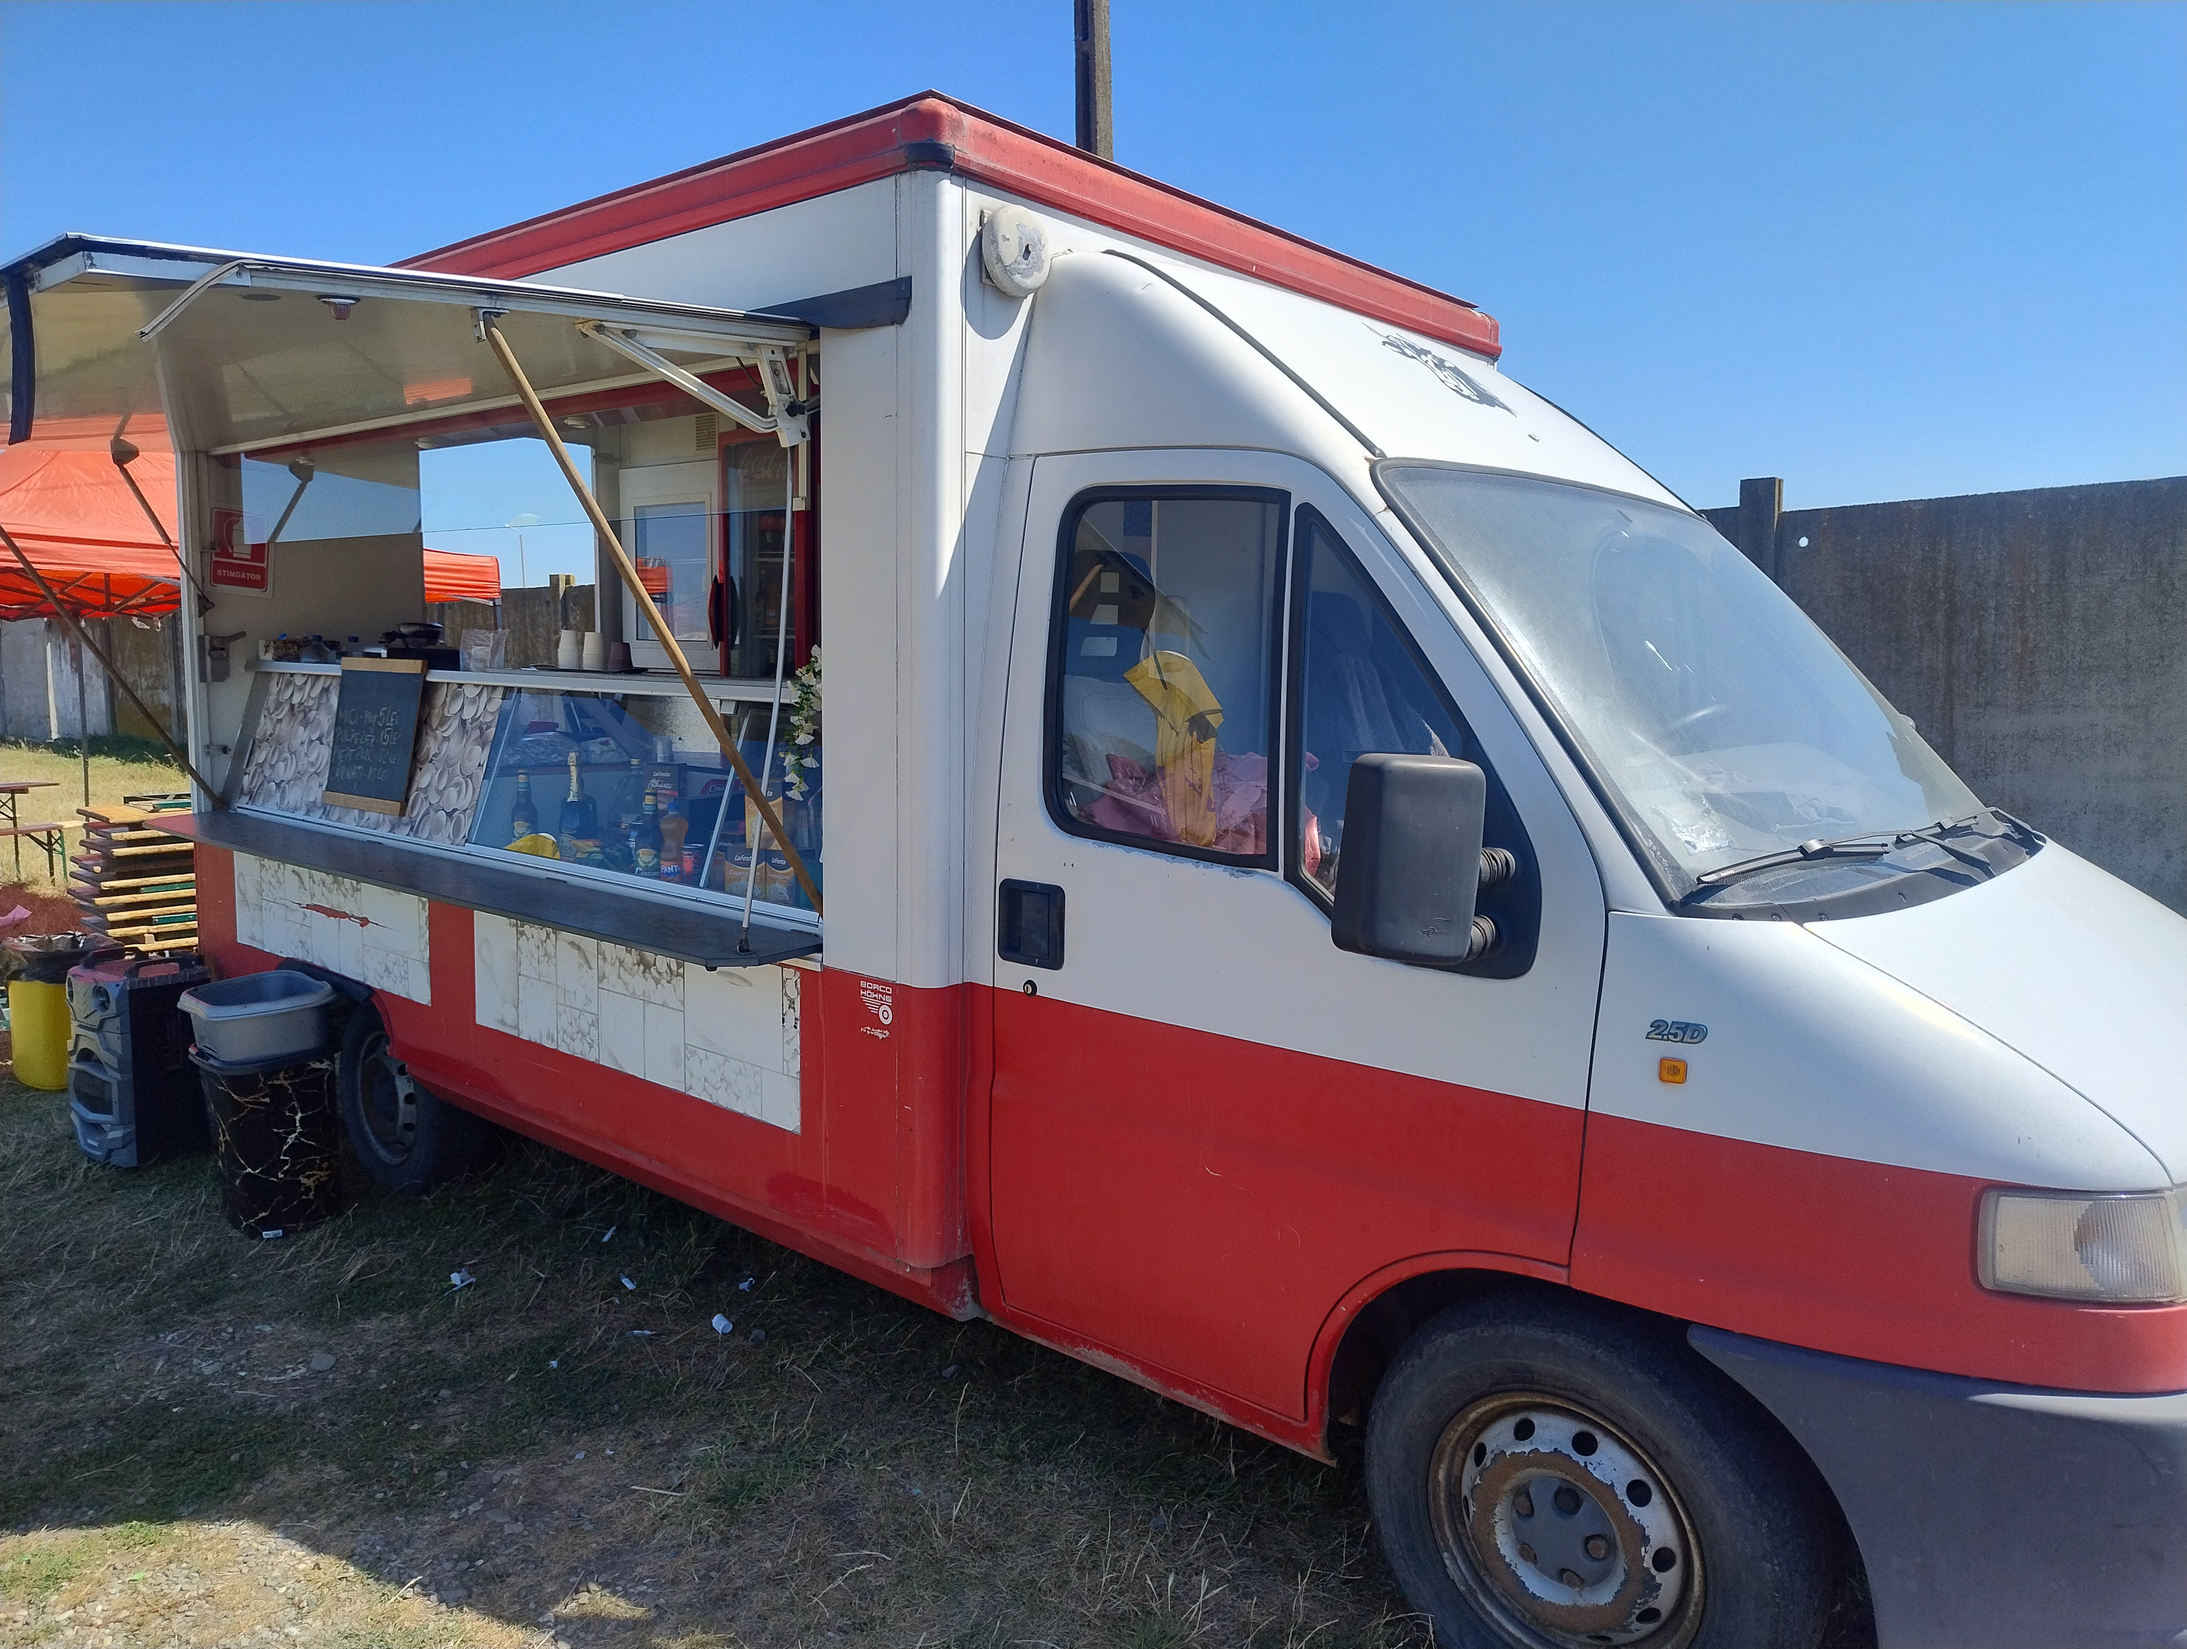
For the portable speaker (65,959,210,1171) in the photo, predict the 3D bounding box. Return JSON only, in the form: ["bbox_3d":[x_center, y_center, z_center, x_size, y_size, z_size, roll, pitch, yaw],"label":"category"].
[{"bbox_3d":[-3.373,0.825,5.408,0.360,0.690,0.320,4,7,43],"label":"portable speaker"}]

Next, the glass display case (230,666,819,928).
[{"bbox_3d":[-1.576,-0.179,4.272,3.131,0.490,0.455,7,9,40],"label":"glass display case"}]

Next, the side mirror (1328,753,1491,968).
[{"bbox_3d":[0.451,0.048,2.134,0.180,0.280,0.125,-1,7,-20],"label":"side mirror"}]

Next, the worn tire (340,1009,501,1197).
[{"bbox_3d":[-2.190,0.869,4.914,0.680,0.680,0.200,7,9,40],"label":"worn tire"}]

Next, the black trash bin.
[{"bbox_3d":[-2.550,0.961,4.710,0.400,0.525,0.310,4,7,40],"label":"black trash bin"}]

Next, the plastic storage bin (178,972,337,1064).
[{"bbox_3d":[-2.577,0.611,4.698,0.460,0.190,0.350,4,7,40],"label":"plastic storage bin"}]

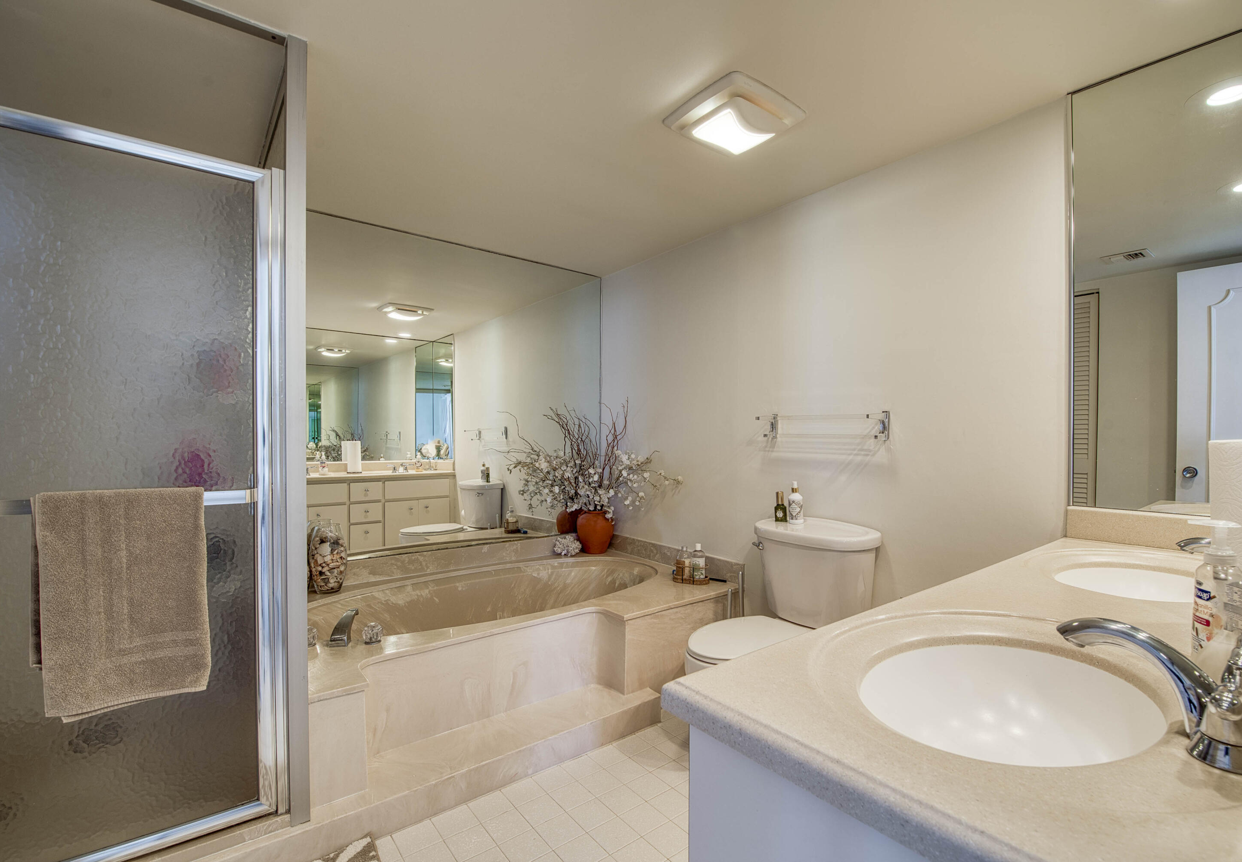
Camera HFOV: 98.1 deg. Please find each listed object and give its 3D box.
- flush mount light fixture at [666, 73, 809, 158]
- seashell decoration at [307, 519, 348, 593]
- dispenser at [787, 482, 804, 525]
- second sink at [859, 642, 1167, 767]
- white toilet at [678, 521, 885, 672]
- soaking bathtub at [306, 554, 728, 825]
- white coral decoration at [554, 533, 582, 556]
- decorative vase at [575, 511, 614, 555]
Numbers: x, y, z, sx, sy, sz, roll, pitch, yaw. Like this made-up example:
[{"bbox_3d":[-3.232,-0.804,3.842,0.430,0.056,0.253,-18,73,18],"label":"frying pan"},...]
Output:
[{"bbox_3d":[0.361,-0.993,1.750,0.335,0.047,0.327,1,-1,-37],"label":"flush mount light fixture"},{"bbox_3d":[-1.332,0.577,2.446,0.148,0.300,0.148,1,-1,-37],"label":"seashell decoration"},{"bbox_3d":[0.732,0.300,2.248,0.058,0.168,0.058,0,-1,44],"label":"dispenser"},{"bbox_3d":[0.468,0.393,0.667,0.440,0.150,0.315,1,-1,-37],"label":"second sink"},{"bbox_3d":[0.544,0.755,1.984,0.755,0.748,0.510,1,-1,-37],"label":"white toilet"},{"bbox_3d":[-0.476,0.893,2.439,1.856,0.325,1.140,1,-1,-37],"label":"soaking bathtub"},{"bbox_3d":[-0.322,0.674,3.225,0.160,0.130,0.130,1,-1,-37],"label":"white coral decoration"},{"bbox_3d":[-0.165,0.616,3.305,0.225,0.250,0.225,0,0,0],"label":"decorative vase"}]

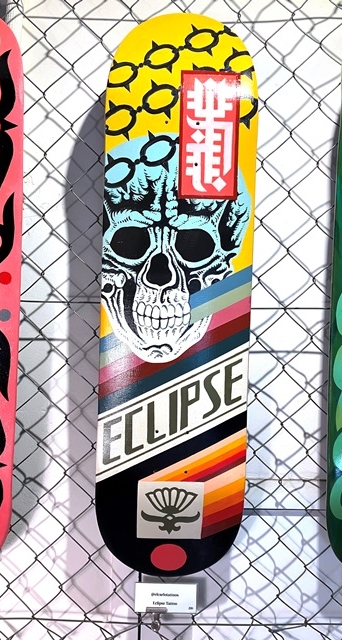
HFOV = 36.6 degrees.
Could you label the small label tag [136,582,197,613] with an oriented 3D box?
[{"bbox_3d":[-0.007,0.403,0.750,0.089,0.044,0.003,2,3,1],"label":"small label tag"}]

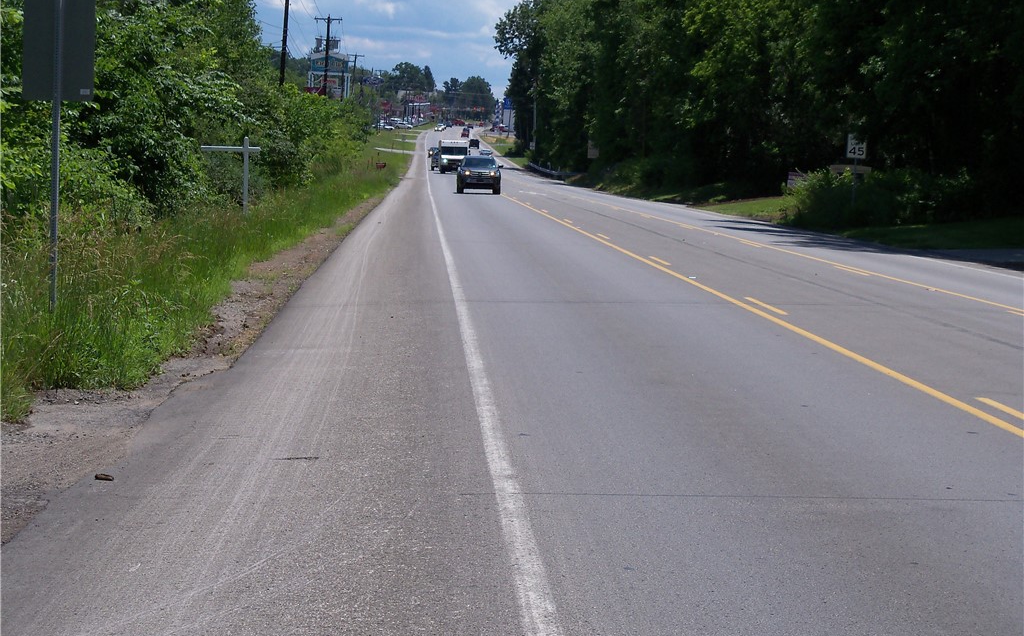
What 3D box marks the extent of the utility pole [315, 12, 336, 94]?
[{"bbox_3d":[-16.427,-20.269,209.000,2.440,13.000,0.600,3,4,-3],"label":"utility pole"}]

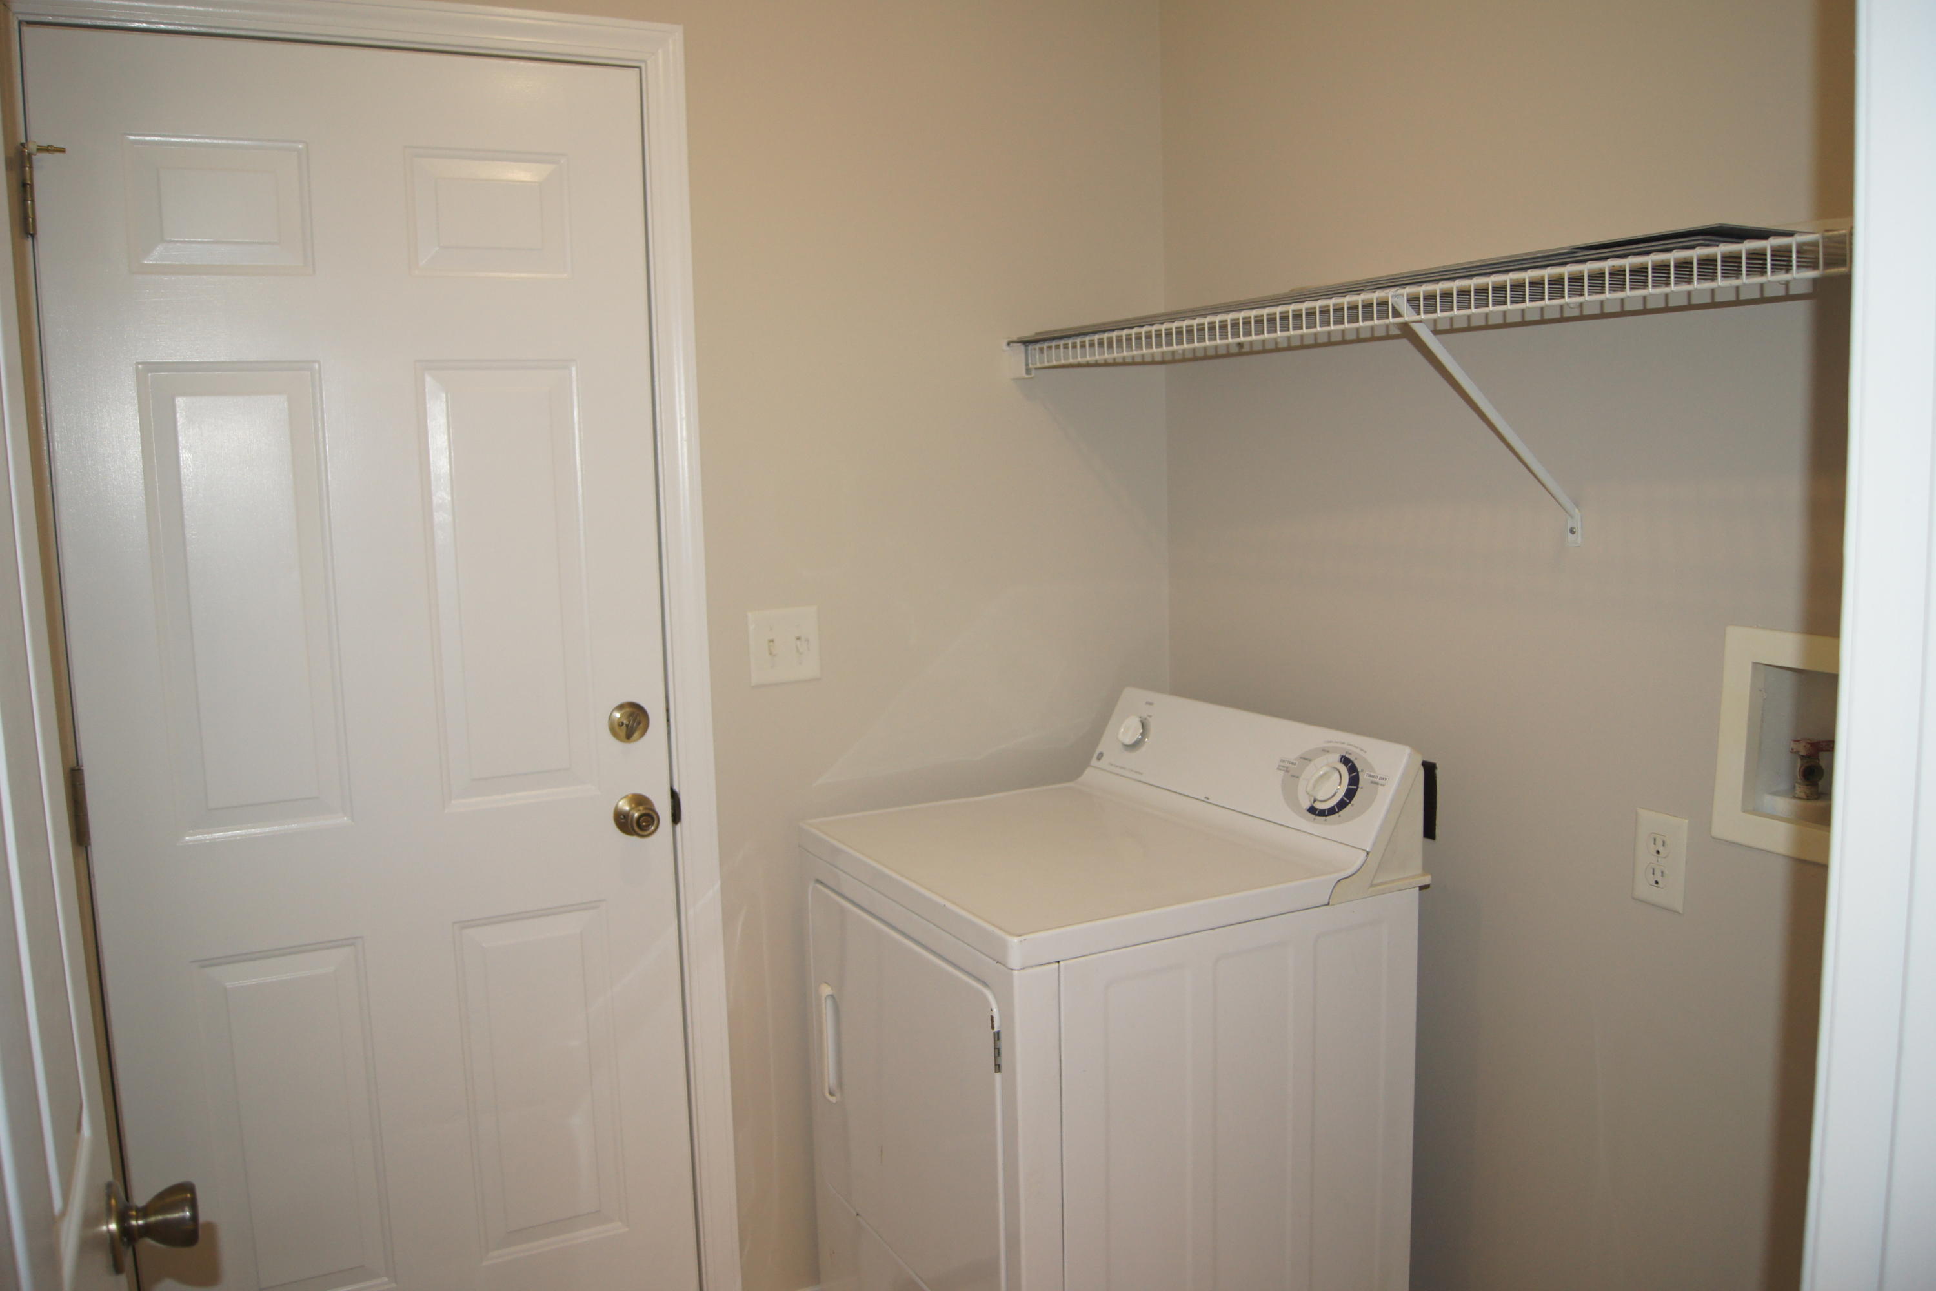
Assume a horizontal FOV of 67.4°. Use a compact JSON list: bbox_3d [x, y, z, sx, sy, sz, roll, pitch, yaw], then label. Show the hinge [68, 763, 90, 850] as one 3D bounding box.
[{"bbox_3d":[-1.129,0.205,1.844,0.015,0.103,0.017,-5,8,-27],"label":"hinge"}]

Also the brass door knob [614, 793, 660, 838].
[{"bbox_3d":[-0.489,0.256,2.152,0.064,0.064,0.060,-5,8,-27],"label":"brass door knob"}]

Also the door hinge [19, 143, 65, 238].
[{"bbox_3d":[-1.121,-0.553,1.761,0.044,0.110,0.025,-5,8,-27],"label":"door hinge"}]

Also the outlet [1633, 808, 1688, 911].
[{"bbox_3d":[0.813,0.254,1.707,0.010,0.114,0.069,-5,8,-27],"label":"outlet"}]

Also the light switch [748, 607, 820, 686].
[{"bbox_3d":[-0.284,0.001,2.255,0.116,0.115,0.014,-5,8,-27],"label":"light switch"}]

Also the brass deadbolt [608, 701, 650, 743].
[{"bbox_3d":[-0.499,0.116,2.148,0.062,0.062,0.033,-5,8,-27],"label":"brass deadbolt"}]

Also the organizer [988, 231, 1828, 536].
[{"bbox_3d":[0.576,-0.274,1.760,0.317,0.316,1.619,-5,8,-27],"label":"organizer"}]

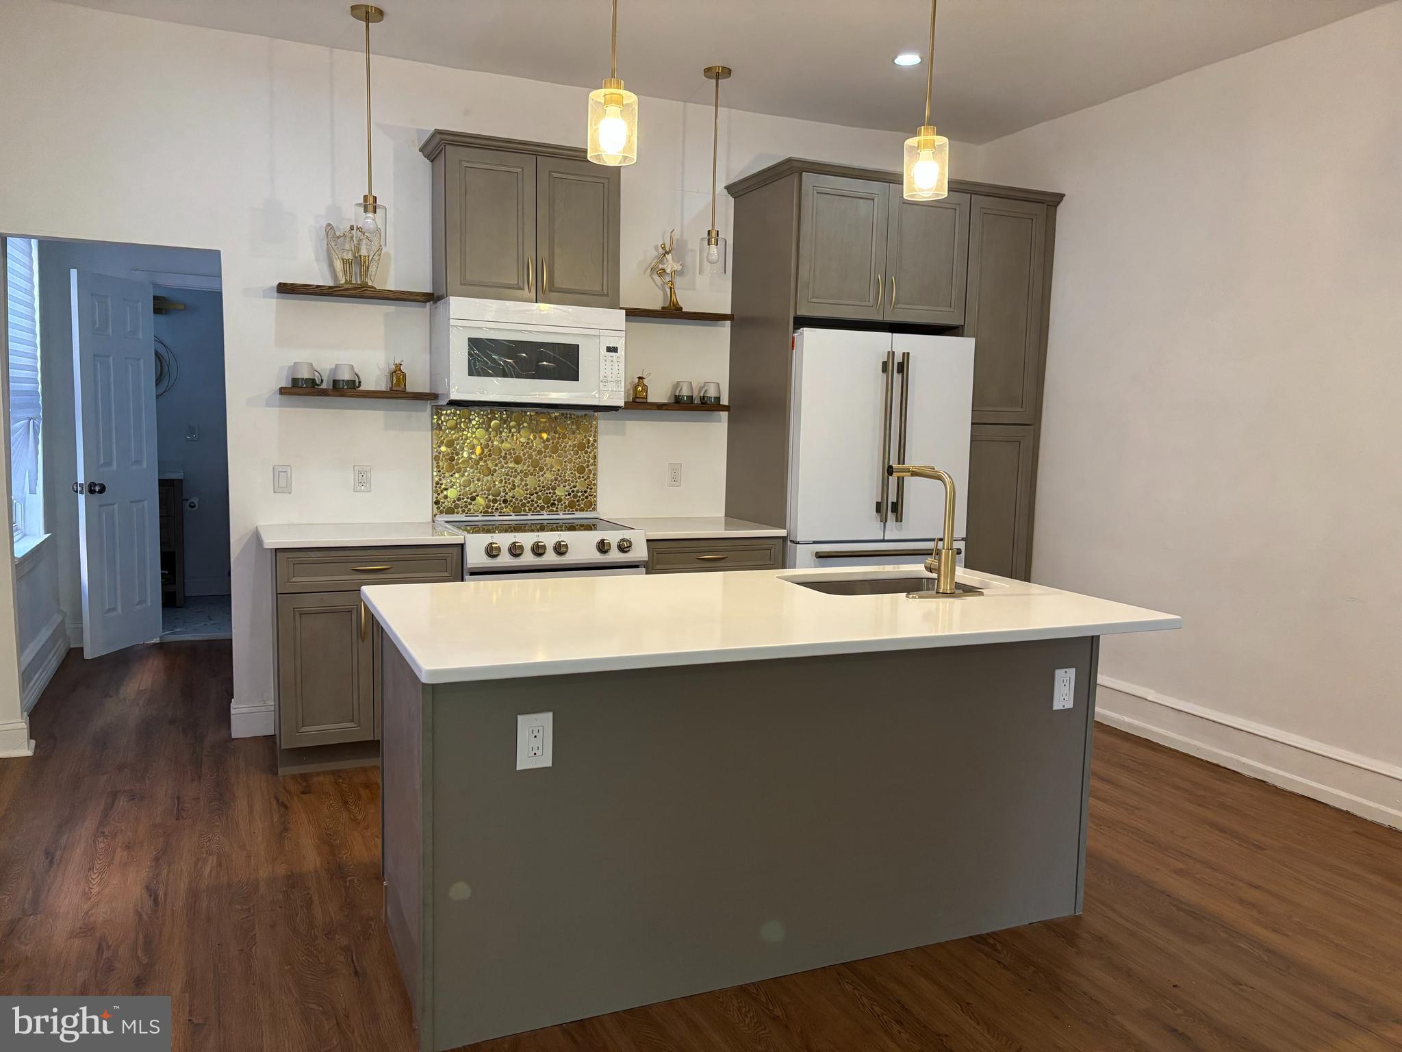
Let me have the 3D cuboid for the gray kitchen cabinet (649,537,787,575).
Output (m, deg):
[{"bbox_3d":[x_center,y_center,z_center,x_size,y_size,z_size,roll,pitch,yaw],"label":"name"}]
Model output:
[{"bbox_3d":[-0.070,0.463,5.002,0.671,0.884,0.610,-1,6,-24],"label":"gray kitchen cabinet"}]

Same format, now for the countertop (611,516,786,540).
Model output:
[{"bbox_3d":[-0.059,0.009,4.949,0.688,0.028,0.630,-1,6,-24],"label":"countertop"}]

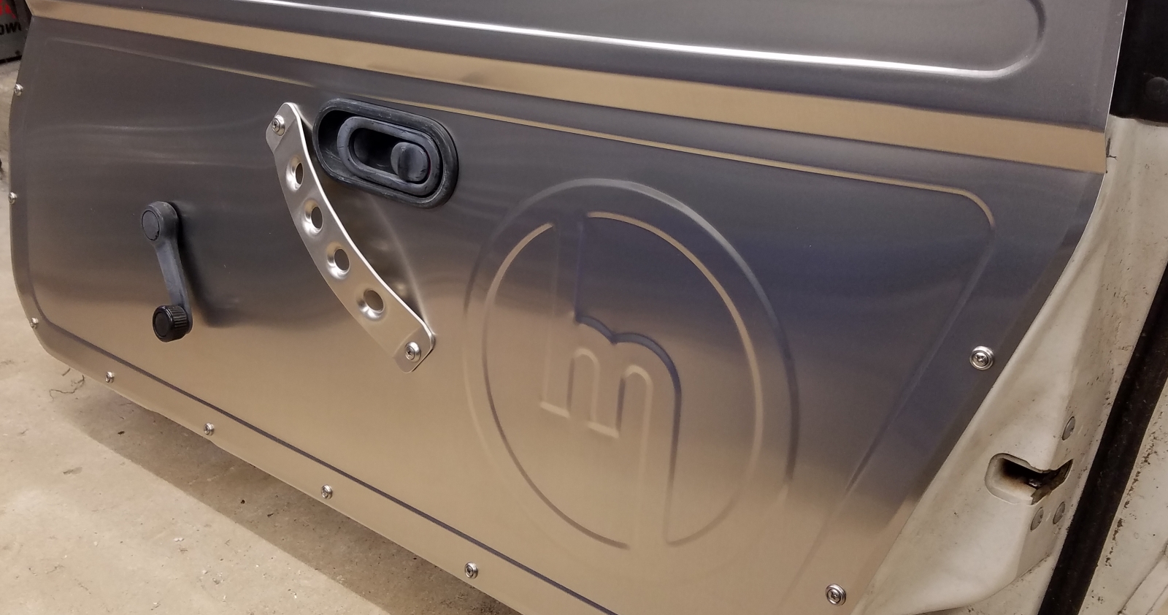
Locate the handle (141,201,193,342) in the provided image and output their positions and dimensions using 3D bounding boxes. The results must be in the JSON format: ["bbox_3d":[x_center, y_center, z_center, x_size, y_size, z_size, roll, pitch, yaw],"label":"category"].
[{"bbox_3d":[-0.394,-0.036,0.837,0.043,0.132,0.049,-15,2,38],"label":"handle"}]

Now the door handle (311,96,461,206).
[{"bbox_3d":[-0.146,-0.120,0.673,0.160,0.066,0.036,21,22,31],"label":"door handle"}]

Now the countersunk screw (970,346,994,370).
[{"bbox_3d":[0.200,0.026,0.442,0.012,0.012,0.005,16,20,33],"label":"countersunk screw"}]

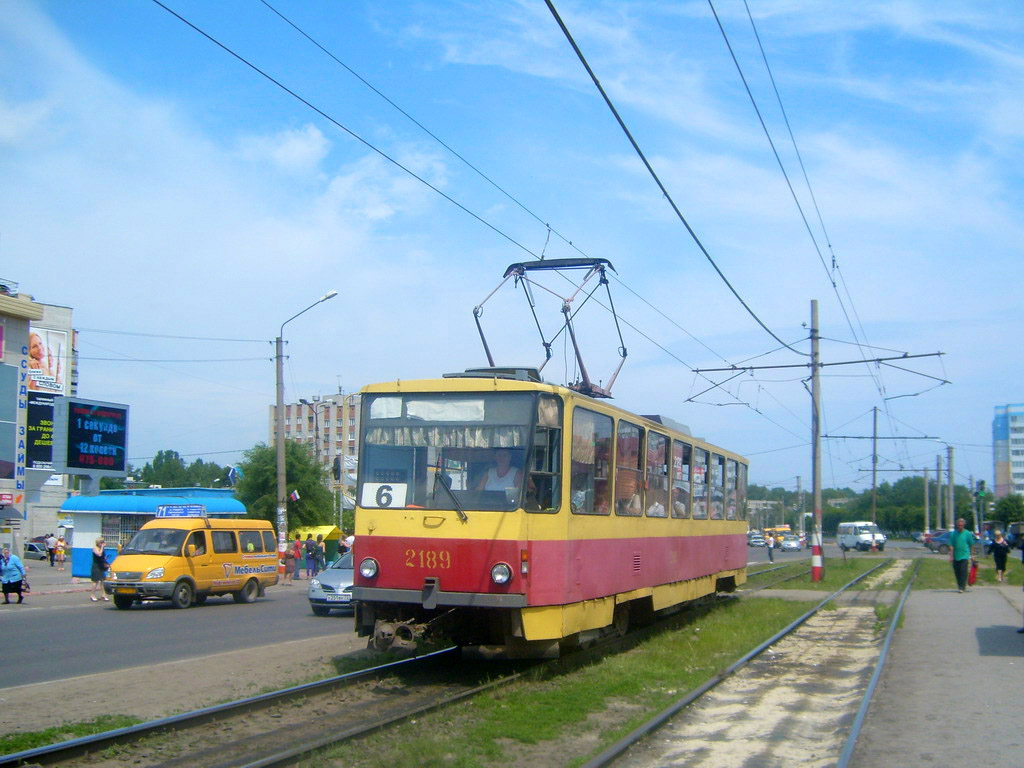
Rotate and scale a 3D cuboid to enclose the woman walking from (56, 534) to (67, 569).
[{"bbox_3d":[-21.015,7.884,48.300,0.500,1.650,0.360,3,-8,-17],"label":"woman walking"}]

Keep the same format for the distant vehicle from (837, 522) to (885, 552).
[{"bbox_3d":[26.590,11.712,79.000,2.050,2.200,5.400,1,-8,0],"label":"distant vehicle"}]

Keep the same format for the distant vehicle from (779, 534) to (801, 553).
[{"bbox_3d":[23.790,13.599,88.598,1.720,1.450,4.300,-2,-8,18],"label":"distant vehicle"}]

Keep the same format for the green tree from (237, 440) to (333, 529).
[{"bbox_3d":[-12.019,6.414,55.425,5.000,6.300,5.000,-3,-8,22],"label":"green tree"}]

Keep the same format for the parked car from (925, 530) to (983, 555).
[{"bbox_3d":[29.258,10.410,68.000,4.300,1.450,1.700,-1,-8,11],"label":"parked car"}]

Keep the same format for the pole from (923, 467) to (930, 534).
[{"bbox_3d":[46.494,13.612,116.000,0.300,8.700,0.300,-2,-8,22],"label":"pole"}]

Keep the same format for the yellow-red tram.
[{"bbox_3d":[1.809,2.409,18.284,2.480,3.300,14.700,-2,-8,22],"label":"yellow-red tram"}]

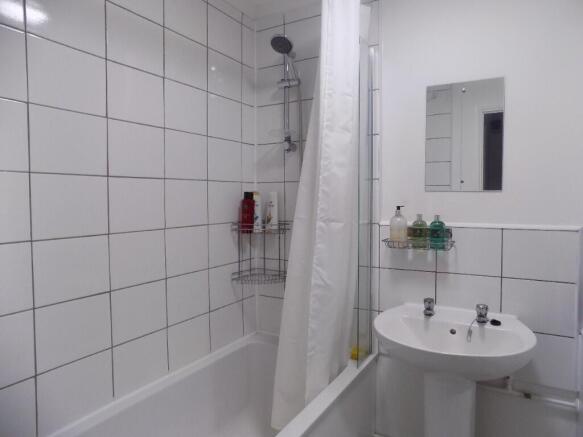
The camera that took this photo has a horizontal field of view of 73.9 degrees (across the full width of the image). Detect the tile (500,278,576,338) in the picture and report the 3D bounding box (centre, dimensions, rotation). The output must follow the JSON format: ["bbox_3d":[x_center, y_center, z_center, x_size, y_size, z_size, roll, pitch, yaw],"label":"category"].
[{"bbox_3d":[0.939,0.344,1.479,0.248,0.198,0.010,2,3,30],"label":"tile"}]

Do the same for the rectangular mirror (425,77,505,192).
[{"bbox_3d":[0.701,-0.330,1.566,0.300,0.450,0.010,1,3,30],"label":"rectangular mirror"}]

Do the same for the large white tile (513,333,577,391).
[{"bbox_3d":[0.948,0.548,1.479,0.250,0.200,0.010,1,3,30],"label":"large white tile"}]

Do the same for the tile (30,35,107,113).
[{"bbox_3d":[-0.700,-0.439,1.218,0.010,0.198,0.248,2,3,30],"label":"tile"}]

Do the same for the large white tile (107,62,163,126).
[{"bbox_3d":[-0.568,-0.450,1.431,0.010,0.197,0.249,1,3,30],"label":"large white tile"}]

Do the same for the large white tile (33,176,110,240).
[{"bbox_3d":[-0.706,-0.040,1.228,0.010,0.200,0.250,1,3,30],"label":"large white tile"}]

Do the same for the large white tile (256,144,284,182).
[{"bbox_3d":[-0.111,-0.288,2.048,0.182,0.200,0.010,1,3,30],"label":"large white tile"}]

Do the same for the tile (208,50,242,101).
[{"bbox_3d":[-0.321,-0.688,1.880,0.010,0.200,0.250,1,3,30],"label":"tile"}]

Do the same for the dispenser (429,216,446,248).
[{"bbox_3d":[0.603,0.057,1.593,0.060,0.142,0.055,1,3,27],"label":"dispenser"}]

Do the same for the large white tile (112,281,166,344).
[{"bbox_3d":[-0.573,0.348,1.471,0.010,0.198,0.248,2,3,30],"label":"large white tile"}]

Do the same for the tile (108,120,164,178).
[{"bbox_3d":[-0.574,-0.252,1.442,0.010,0.198,0.248,2,3,30],"label":"tile"}]

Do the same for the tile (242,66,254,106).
[{"bbox_3d":[-0.228,-0.699,2.041,0.010,0.200,0.118,1,3,30],"label":"tile"}]

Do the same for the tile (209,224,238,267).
[{"bbox_3d":[-0.320,0.126,1.893,0.010,0.198,0.248,2,3,30],"label":"tile"}]

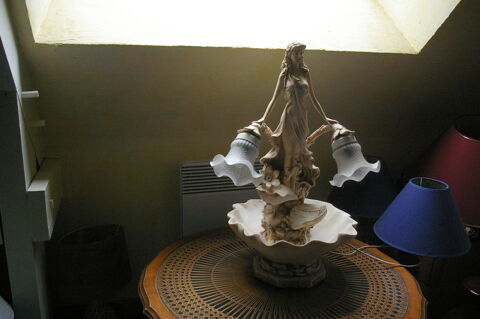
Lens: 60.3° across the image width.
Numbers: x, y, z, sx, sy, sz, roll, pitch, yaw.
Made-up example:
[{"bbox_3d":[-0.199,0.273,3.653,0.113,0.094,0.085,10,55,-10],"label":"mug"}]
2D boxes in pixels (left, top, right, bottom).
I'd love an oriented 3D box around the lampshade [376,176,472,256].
[{"bbox_3d":[0.498,0.133,1.116,0.246,0.149,0.246,-1,19,0],"label":"lampshade"}]

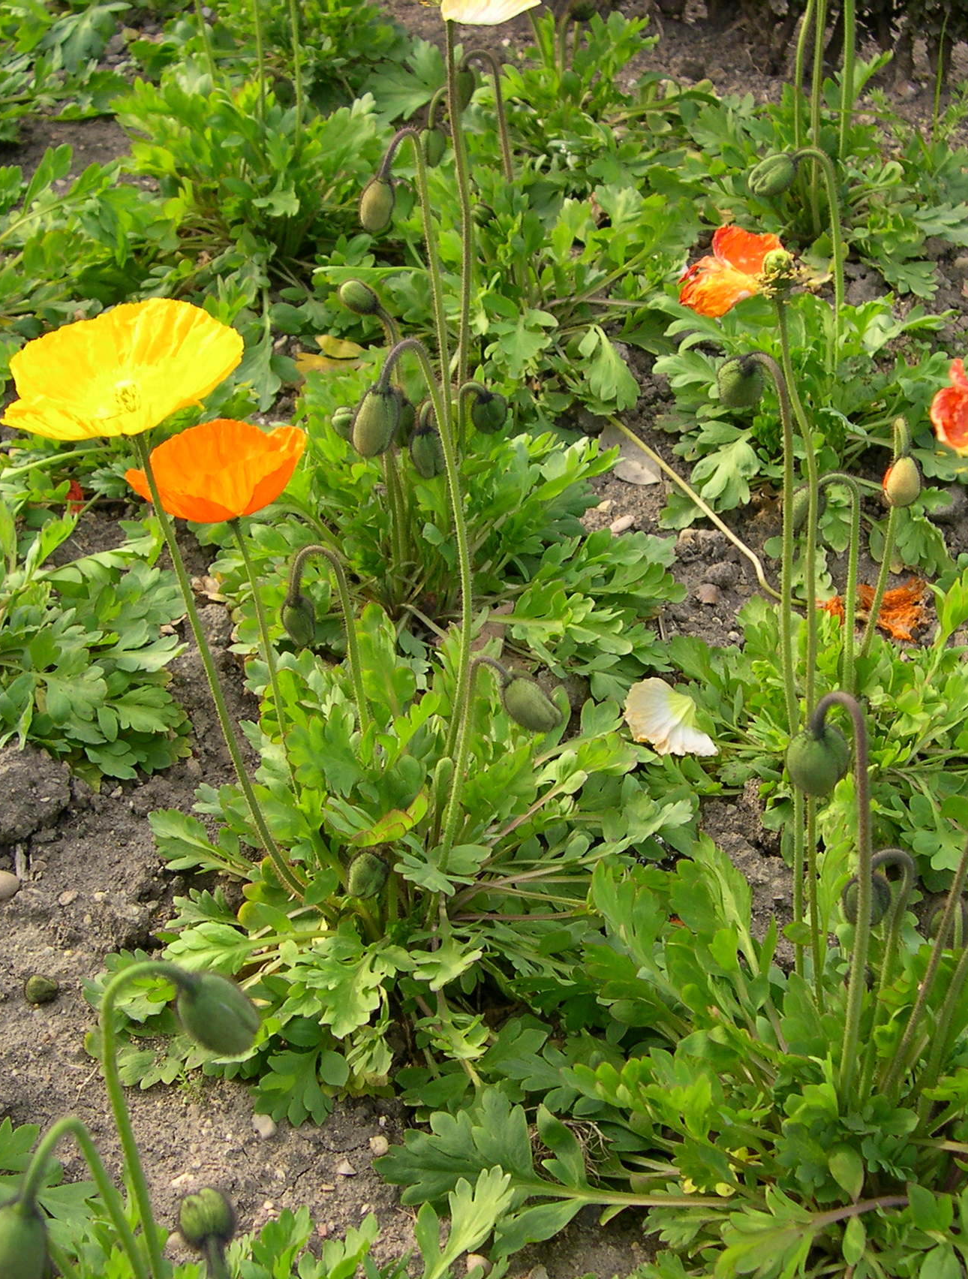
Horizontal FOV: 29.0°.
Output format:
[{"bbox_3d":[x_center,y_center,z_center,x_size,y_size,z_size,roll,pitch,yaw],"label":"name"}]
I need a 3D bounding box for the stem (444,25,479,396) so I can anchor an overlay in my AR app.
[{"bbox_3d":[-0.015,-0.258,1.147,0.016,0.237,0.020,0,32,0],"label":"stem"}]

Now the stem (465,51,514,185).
[{"bbox_3d":[0.005,-0.437,1.564,0.042,0.106,0.014,0,32,0],"label":"stem"}]

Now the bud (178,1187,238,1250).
[{"bbox_3d":[-0.084,0.176,0.568,0.017,0.021,0.017,0,32,0],"label":"bud"}]

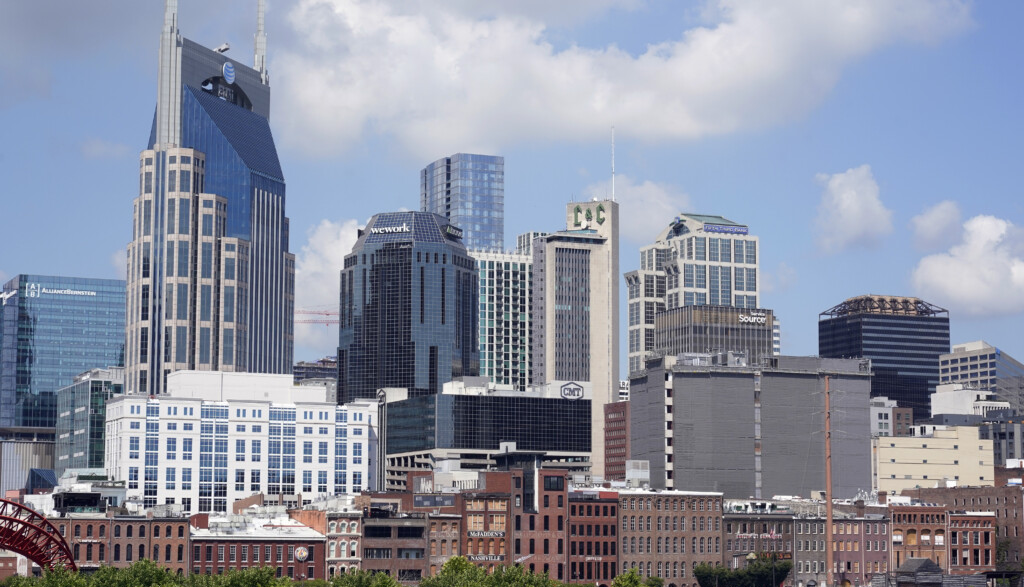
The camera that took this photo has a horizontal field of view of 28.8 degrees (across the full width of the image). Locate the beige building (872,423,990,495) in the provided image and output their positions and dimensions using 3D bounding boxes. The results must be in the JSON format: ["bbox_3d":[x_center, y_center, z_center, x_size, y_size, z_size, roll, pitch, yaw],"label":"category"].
[{"bbox_3d":[111.840,55.030,569.600,41.000,32.000,28.000,3,-8,-24],"label":"beige building"}]

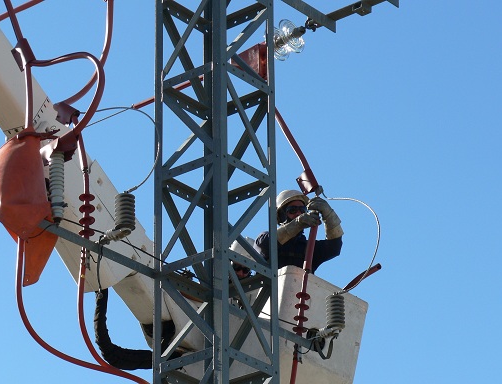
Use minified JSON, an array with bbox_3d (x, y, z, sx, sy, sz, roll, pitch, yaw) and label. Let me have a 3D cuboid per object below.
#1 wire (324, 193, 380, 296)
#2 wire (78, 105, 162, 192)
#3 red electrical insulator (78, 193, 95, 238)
[{"bbox_3d":[0.638,0.324,15.250,0.360,0.680,0.140,-8,-26,15],"label":"wire"},{"bbox_3d":[-0.751,-0.243,13.850,0.470,0.550,0.140,-7,-26,13],"label":"wire"},{"bbox_3d":[-0.933,0.134,13.790,0.098,0.250,0.098,-1,-25,0],"label":"red electrical insulator"}]

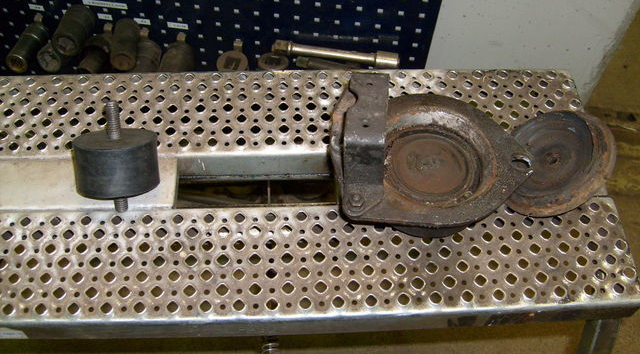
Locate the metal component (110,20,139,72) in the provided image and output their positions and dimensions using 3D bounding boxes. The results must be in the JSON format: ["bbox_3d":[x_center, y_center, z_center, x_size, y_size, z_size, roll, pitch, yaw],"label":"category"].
[{"bbox_3d":[-0.376,-0.257,1.252,0.047,0.047,0.092,-3,63,-5],"label":"metal component"}]

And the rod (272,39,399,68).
[{"bbox_3d":[0.031,-0.237,1.247,0.239,0.031,0.031,7,56,2],"label":"rod"}]

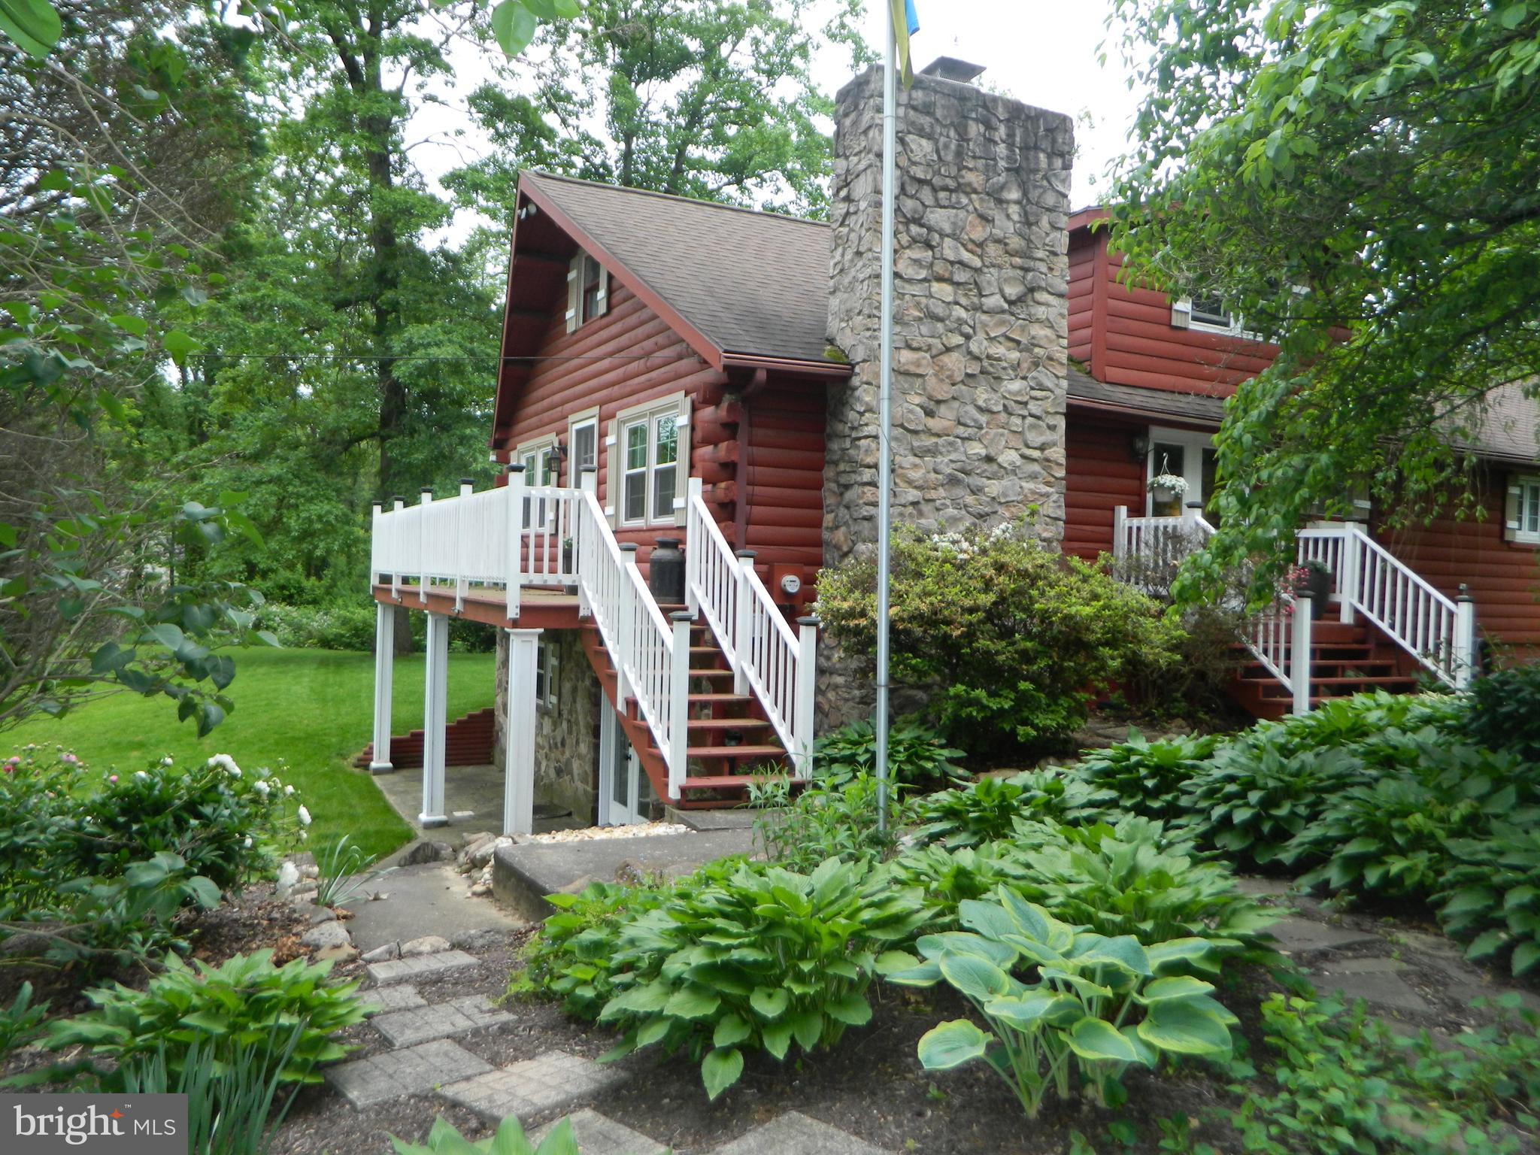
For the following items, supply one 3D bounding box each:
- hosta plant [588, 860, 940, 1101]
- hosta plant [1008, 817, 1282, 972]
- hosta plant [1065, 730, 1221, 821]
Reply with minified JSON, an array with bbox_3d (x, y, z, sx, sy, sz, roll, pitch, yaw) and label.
[{"bbox_3d":[-0.024,1.302,3.950,1.140,0.580,1.050,1,0,0],"label":"hosta plant"},{"bbox_3d":[1.612,1.270,4.800,1.150,0.510,1.050,1,0,19],"label":"hosta plant"},{"bbox_3d":[2.318,1.201,6.900,0.930,0.500,0.900,1,0,19],"label":"hosta plant"}]

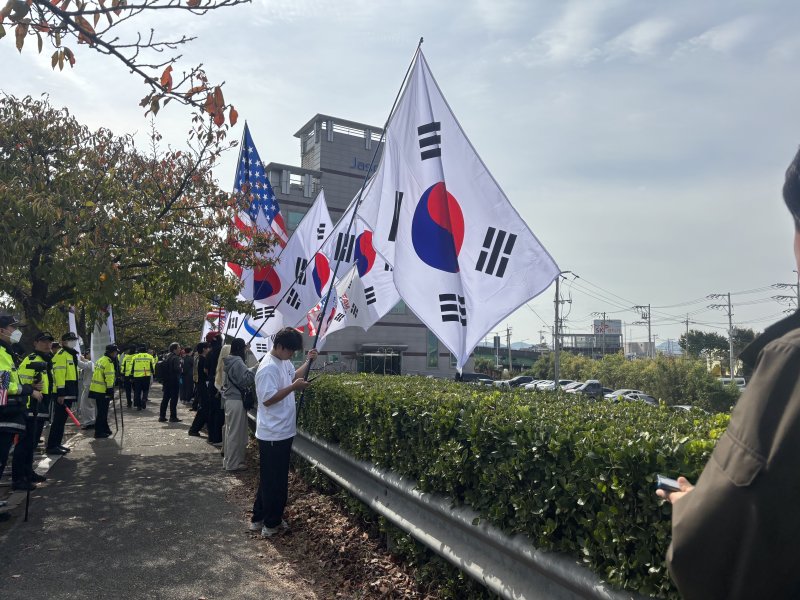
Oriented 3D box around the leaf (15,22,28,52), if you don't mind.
[{"bbox_3d":[-1.260,-0.874,2.000,0.047,0.100,0.030,3,-6,-31],"label":"leaf"}]

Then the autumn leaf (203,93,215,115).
[{"bbox_3d":[-0.687,-0.703,2.150,0.042,0.077,0.030,1,-5,0],"label":"autumn leaf"}]

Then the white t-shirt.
[{"bbox_3d":[-1.061,0.822,5.120,0.340,0.730,0.480,-2,-6,16],"label":"white t-shirt"}]

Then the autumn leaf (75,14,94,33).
[{"bbox_3d":[-1.076,-0.942,2.050,0.066,0.068,0.035,3,-6,-27],"label":"autumn leaf"}]

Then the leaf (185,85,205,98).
[{"bbox_3d":[-0.785,-0.798,2.300,0.075,0.045,0.045,1,-5,0],"label":"leaf"}]

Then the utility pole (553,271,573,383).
[{"bbox_3d":[11.358,3.215,42.000,1.400,10.300,0.500,-1,-6,14],"label":"utility pole"}]

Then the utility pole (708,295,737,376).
[{"bbox_3d":[37.214,5.115,69.355,2.610,11.850,0.600,2,-5,-6],"label":"utility pole"}]

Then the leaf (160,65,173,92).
[{"bbox_3d":[-0.836,-0.792,2.150,0.042,0.097,0.035,1,-5,0],"label":"leaf"}]

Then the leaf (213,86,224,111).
[{"bbox_3d":[-0.740,-0.822,2.450,0.048,0.098,0.030,2,-6,-17],"label":"leaf"}]

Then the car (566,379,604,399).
[{"bbox_3d":[18.522,9.057,60.000,4.700,1.750,1.880,5,-6,-38],"label":"car"}]

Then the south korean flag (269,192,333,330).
[{"bbox_3d":[-1.476,-0.628,9.100,0.950,1.950,0.600,2,-5,-18],"label":"south korean flag"}]

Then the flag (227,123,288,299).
[{"bbox_3d":[-2.134,-1.325,9.000,1.000,2.700,0.500,1,-6,-14],"label":"flag"}]

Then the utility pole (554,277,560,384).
[{"bbox_3d":[13.078,2.992,49.546,0.320,10.600,0.320,1,-5,0],"label":"utility pole"}]

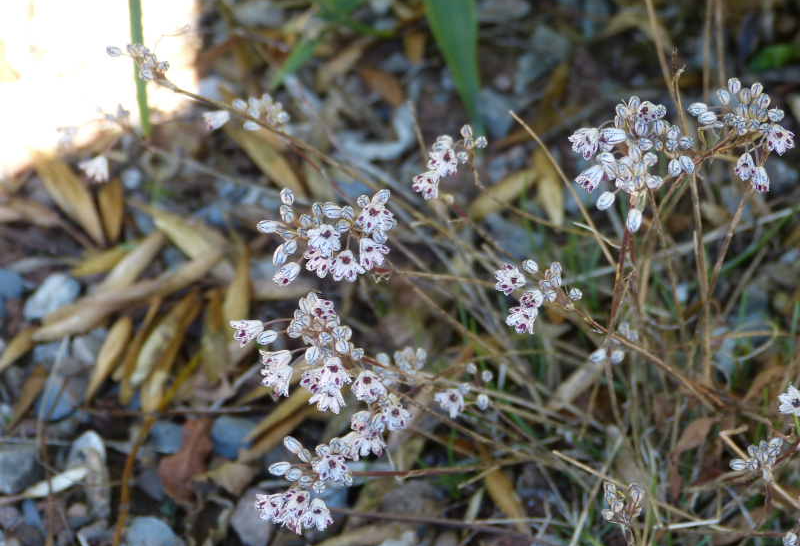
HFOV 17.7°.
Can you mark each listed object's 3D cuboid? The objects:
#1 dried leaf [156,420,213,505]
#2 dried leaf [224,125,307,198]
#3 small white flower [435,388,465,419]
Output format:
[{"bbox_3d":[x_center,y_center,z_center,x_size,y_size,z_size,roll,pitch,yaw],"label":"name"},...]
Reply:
[{"bbox_3d":[-0.064,0.057,0.780,0.013,0.012,0.034,7,43,8],"label":"dried leaf"},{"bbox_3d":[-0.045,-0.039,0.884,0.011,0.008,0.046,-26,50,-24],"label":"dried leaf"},{"bbox_3d":[0.014,0.035,0.700,0.009,0.008,0.007,10,45,10],"label":"small white flower"}]

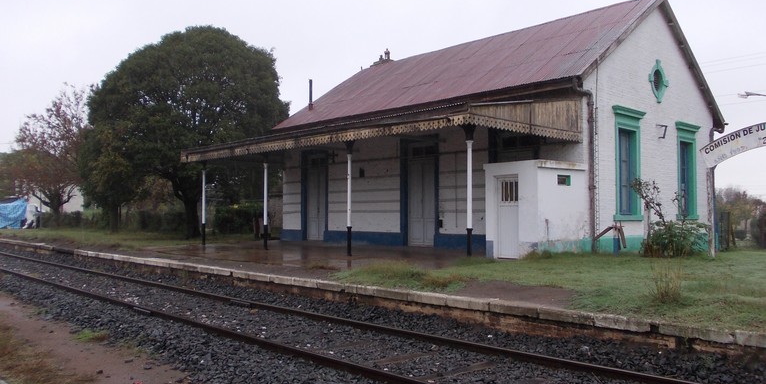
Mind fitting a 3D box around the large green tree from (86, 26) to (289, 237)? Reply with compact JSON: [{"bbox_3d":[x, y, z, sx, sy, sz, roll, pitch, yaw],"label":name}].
[{"bbox_3d":[-10.094,-3.124,31.982,10.120,10.843,9.707,0,-2,-18],"label":"large green tree"}]

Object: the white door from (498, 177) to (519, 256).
[{"bbox_3d":[3.251,0.673,15.922,0.060,2.083,0.740,2,-3,-44],"label":"white door"}]

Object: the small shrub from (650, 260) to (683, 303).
[{"bbox_3d":[3.982,1.257,8.699,0.460,0.620,0.440,-1,-2,24],"label":"small shrub"}]

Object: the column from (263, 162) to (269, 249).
[{"bbox_3d":[-4.052,0.438,21.445,0.170,3.100,0.170,0,-2,0],"label":"column"}]

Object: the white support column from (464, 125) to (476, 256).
[{"bbox_3d":[2.104,0.068,14.988,0.240,3.365,0.240,0,-2,0],"label":"white support column"}]

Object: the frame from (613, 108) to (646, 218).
[{"bbox_3d":[7.473,-0.819,18.730,2.009,3.360,0.250,2,-3,-44],"label":"frame"}]

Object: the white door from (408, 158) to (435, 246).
[{"bbox_3d":[1.387,0.340,21.868,0.080,3.150,1.280,2,-3,-44],"label":"white door"}]

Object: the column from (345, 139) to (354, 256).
[{"bbox_3d":[-0.974,0.187,18.219,0.240,3.365,0.240,0,-2,0],"label":"column"}]

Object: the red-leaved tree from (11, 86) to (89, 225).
[{"bbox_3d":[-30.644,-3.451,57.000,6.994,12.883,6.810,1,-2,-28],"label":"red-leaved tree"}]

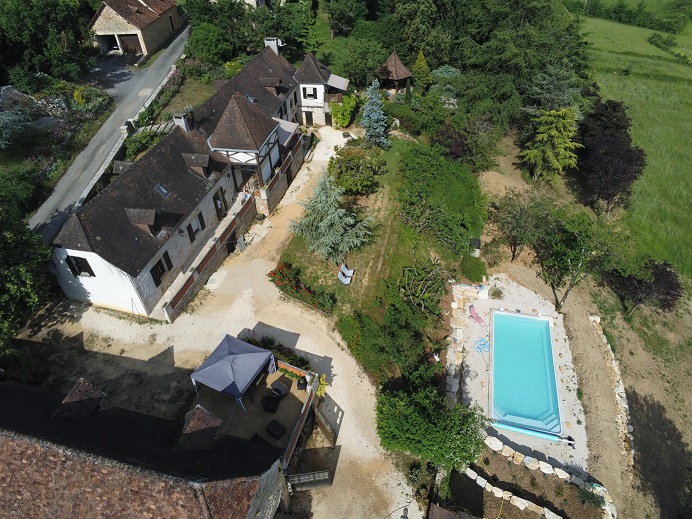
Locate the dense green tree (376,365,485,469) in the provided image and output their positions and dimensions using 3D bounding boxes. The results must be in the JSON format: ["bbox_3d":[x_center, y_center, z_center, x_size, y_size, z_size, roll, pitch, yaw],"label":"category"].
[{"bbox_3d":[4.435,8.065,24.057,5.650,3.100,5.300,-2,39,2],"label":"dense green tree"}]

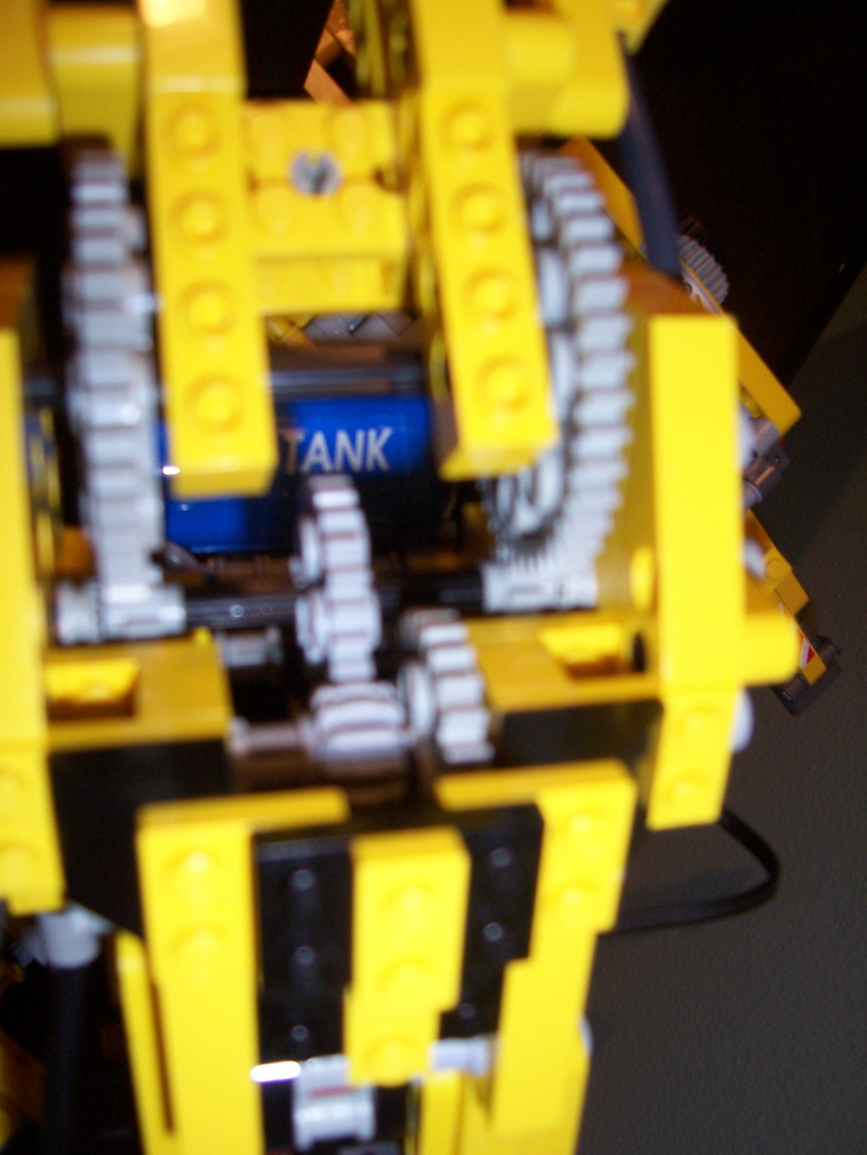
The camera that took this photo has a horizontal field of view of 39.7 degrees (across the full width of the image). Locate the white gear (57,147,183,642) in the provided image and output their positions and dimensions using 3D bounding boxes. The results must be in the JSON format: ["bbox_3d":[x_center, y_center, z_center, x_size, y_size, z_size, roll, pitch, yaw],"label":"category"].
[{"bbox_3d":[-0.029,-0.017,0.115,0.007,0.044,0.042,-4,12,-11],"label":"white gear"}]

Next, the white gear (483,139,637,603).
[{"bbox_3d":[0.011,-0.020,0.123,0.007,0.044,0.042,-4,12,-11],"label":"white gear"}]

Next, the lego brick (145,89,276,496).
[{"bbox_3d":[-0.019,-0.024,0.104,0.008,0.011,0.032,-5,80,-11],"label":"lego brick"}]

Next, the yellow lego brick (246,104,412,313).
[{"bbox_3d":[-0.012,-0.037,0.119,0.016,0.014,0.016,-5,80,-11],"label":"yellow lego brick"}]

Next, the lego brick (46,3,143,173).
[{"bbox_3d":[-0.033,-0.050,0.121,0.008,0.016,0.006,-5,80,-11],"label":"lego brick"}]

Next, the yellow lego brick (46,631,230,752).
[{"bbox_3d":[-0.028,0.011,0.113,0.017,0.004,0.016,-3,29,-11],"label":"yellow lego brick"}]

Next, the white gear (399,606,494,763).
[{"bbox_3d":[0.000,0.013,0.117,0.006,0.018,0.018,-4,12,-11],"label":"white gear"}]

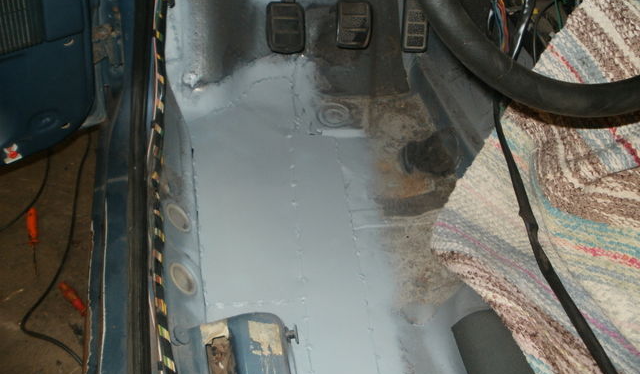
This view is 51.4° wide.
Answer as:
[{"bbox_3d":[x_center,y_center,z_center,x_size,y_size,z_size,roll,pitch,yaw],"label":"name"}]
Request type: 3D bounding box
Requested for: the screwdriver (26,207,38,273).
[{"bbox_3d":[-0.581,0.105,1.346,0.024,0.024,0.154,-14,63,-7],"label":"screwdriver"}]

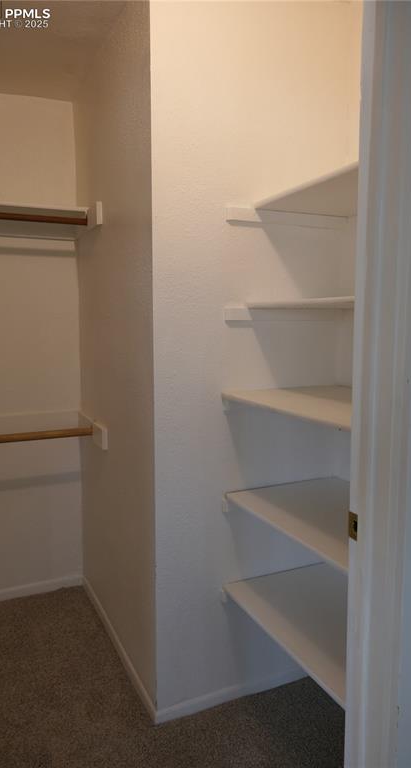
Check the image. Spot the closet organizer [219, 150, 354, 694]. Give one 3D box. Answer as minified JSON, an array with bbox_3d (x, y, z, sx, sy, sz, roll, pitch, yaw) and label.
[{"bbox_3d":[0.428,0.107,1.548,0.500,1.377,0.665,-3,7,-25],"label":"closet organizer"}]

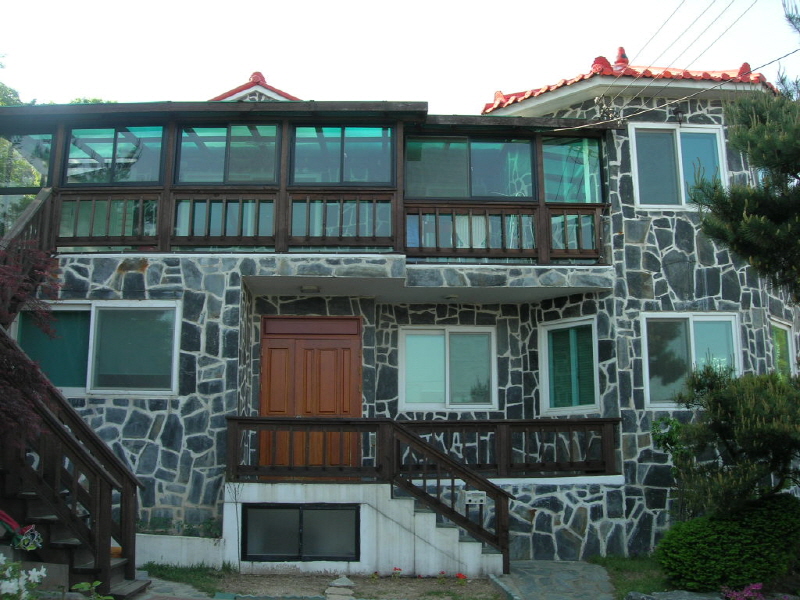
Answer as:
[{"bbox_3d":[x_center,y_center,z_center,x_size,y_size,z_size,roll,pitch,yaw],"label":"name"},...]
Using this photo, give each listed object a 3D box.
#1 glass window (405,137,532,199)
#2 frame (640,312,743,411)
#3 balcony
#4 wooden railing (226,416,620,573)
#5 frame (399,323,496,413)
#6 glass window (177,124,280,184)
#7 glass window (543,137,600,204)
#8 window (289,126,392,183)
[{"bbox_3d":[0.992,-1.897,12.715,1.856,0.940,0.100,0,-11,-1],"label":"glass window"},{"bbox_3d":[4.206,0.868,12.703,1.393,1.403,0.140,0,-12,-1],"label":"frame"},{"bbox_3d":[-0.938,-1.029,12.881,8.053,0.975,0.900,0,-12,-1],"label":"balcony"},{"bbox_3d":[0.475,2.427,11.063,5.039,1.792,1.523,0,-11,-1],"label":"wooden railing"},{"bbox_3d":[0.704,1.024,13.037,1.471,1.252,0.150,0,-11,-1],"label":"frame"},{"bbox_3d":[-2.495,-2.096,12.743,1.465,0.913,0.120,0,-12,-1],"label":"glass window"},{"bbox_3d":[2.619,-1.964,13.317,0.912,1.047,0.120,0,-12,-1],"label":"glass window"},{"bbox_3d":[-0.831,-2.090,12.771,1.443,0.907,0.120,0,-12,-1],"label":"window"}]

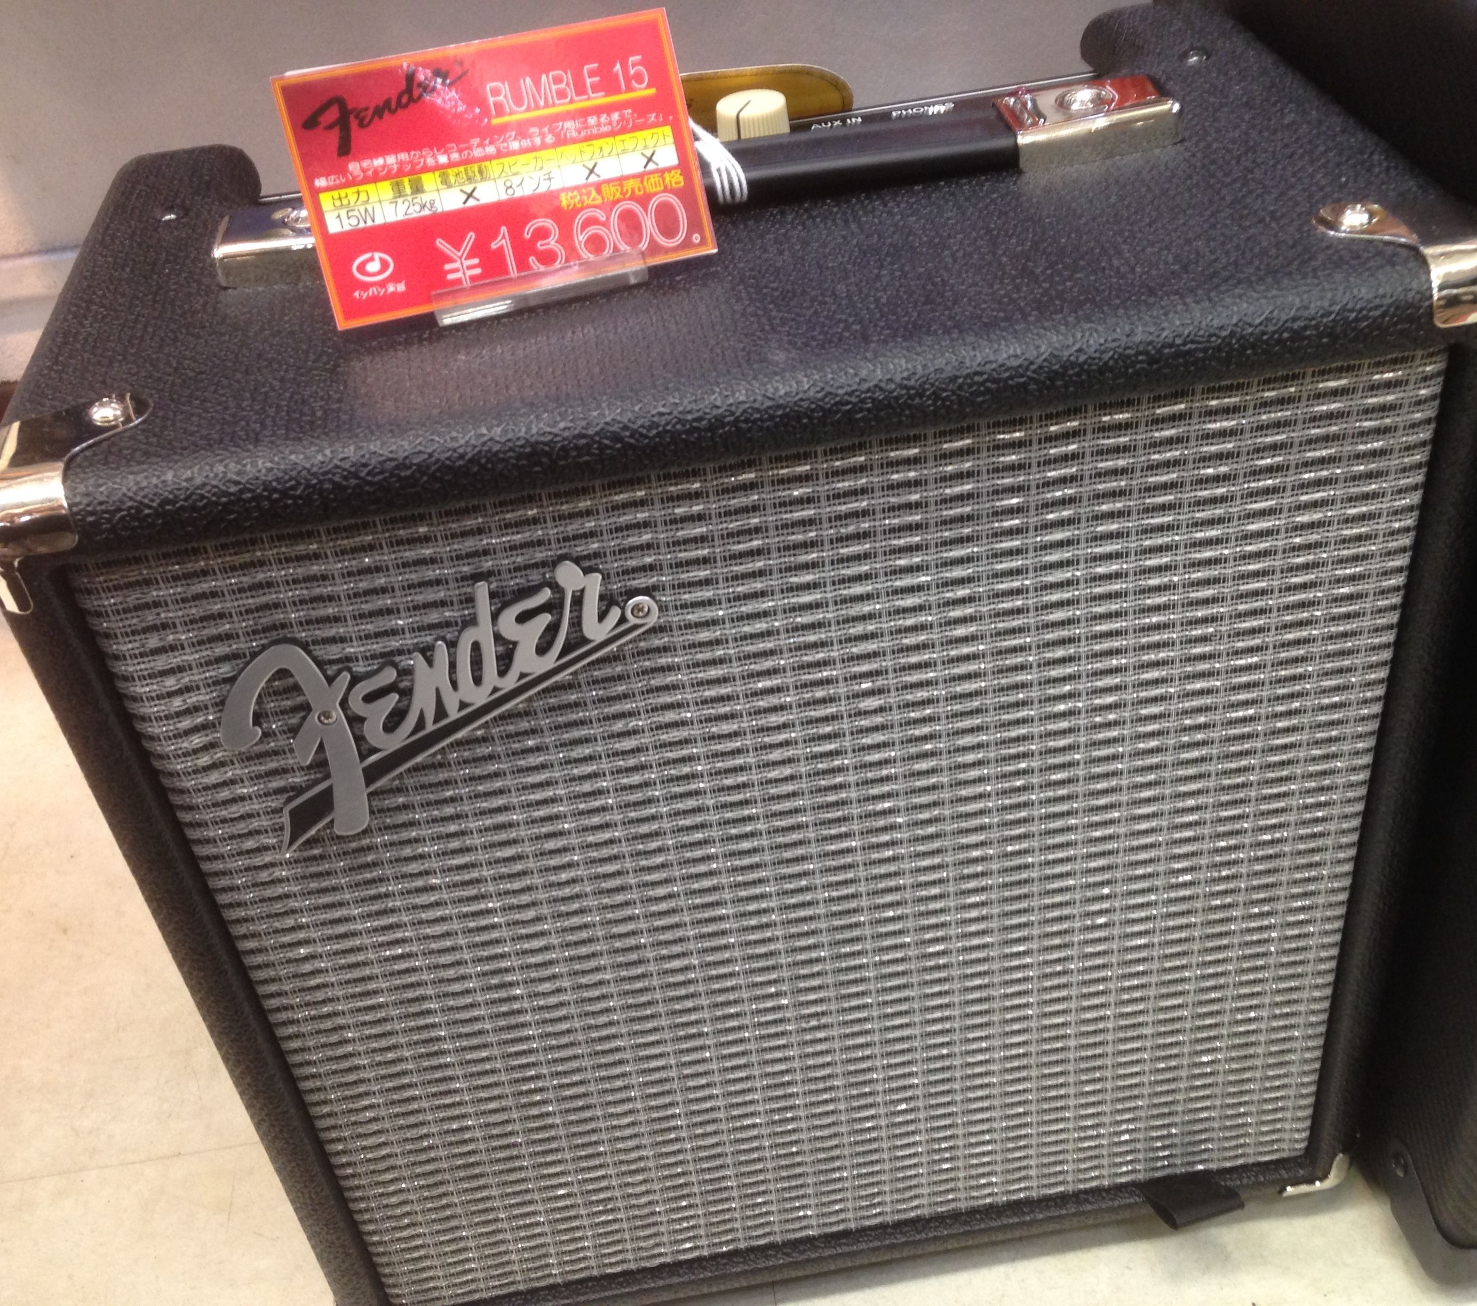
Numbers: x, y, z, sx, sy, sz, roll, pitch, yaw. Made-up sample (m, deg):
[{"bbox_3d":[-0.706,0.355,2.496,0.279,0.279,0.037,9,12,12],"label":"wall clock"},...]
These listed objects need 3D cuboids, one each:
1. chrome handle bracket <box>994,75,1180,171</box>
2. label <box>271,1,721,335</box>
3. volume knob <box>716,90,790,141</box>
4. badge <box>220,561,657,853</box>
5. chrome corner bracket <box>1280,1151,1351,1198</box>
[{"bbox_3d":[0.101,-0.154,0.480,0.048,0.013,0.028,-9,38,-2],"label":"chrome handle bracket"},{"bbox_3d":[-0.061,-0.126,0.430,0.102,0.063,0.002,-15,12,-12],"label":"label"},{"bbox_3d":[0.005,-0.166,0.528,0.024,0.017,0.024,-5,38,4],"label":"volume knob"},{"bbox_3d":[-0.077,0.014,0.439,0.119,0.083,0.005,-9,38,-2],"label":"badge"},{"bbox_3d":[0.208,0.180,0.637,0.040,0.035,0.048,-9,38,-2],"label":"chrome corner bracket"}]

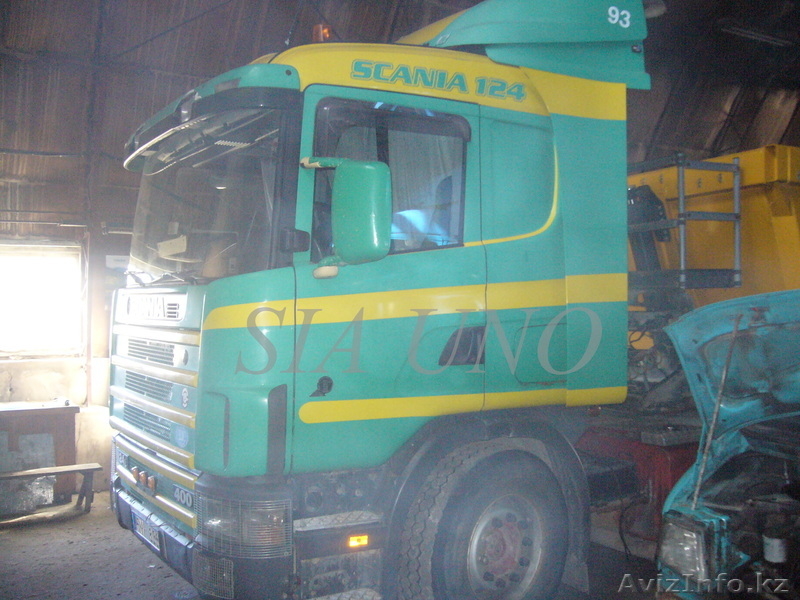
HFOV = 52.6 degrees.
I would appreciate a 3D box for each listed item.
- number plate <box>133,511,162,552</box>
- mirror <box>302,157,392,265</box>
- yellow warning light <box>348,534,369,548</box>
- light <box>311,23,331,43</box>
[{"bbox_3d":[-1.388,1.264,4.433,0.020,0.115,0.520,1,-1,-32],"label":"number plate"},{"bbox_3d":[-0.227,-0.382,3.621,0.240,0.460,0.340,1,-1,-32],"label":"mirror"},{"bbox_3d":[-0.195,1.117,3.753,0.095,0.046,0.025,1,-1,-32],"label":"yellow warning light"},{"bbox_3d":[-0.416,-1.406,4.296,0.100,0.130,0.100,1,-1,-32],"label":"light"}]

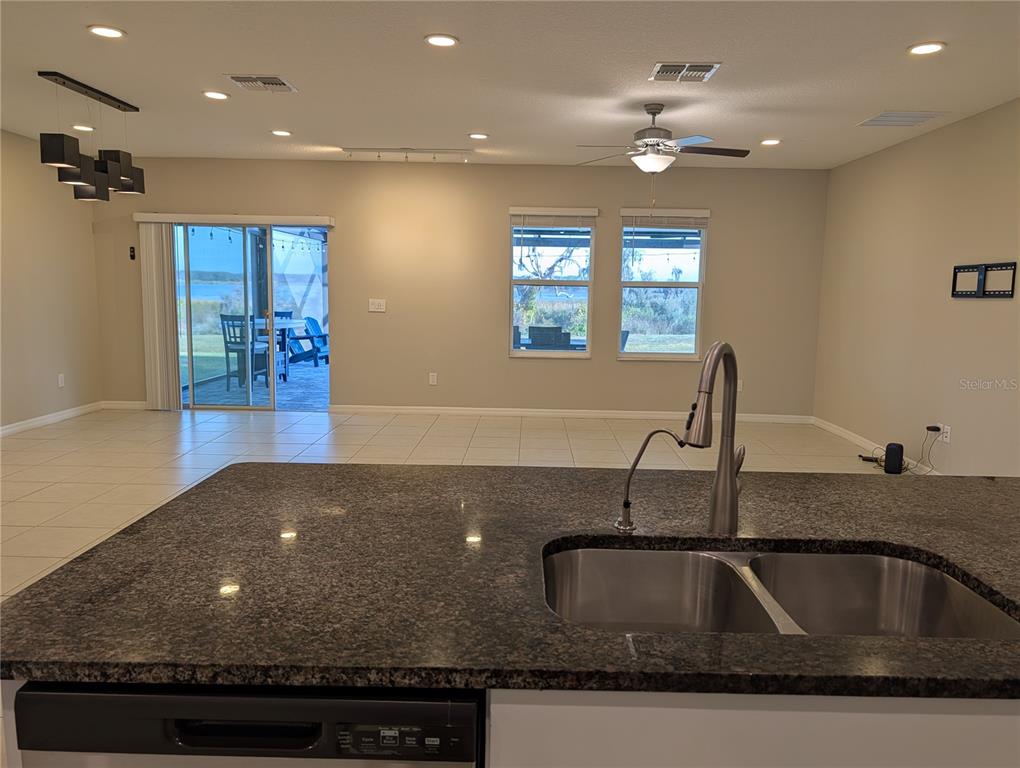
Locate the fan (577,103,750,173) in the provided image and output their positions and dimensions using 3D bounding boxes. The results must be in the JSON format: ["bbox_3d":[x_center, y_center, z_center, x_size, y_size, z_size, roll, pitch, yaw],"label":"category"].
[{"bbox_3d":[1.038,-1.726,4.994,1.280,0.469,1.280,1,8,1],"label":"fan"}]

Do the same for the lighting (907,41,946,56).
[{"bbox_3d":[2.220,-1.781,3.766,0.195,0.030,0.195,1,7,1],"label":"lighting"}]

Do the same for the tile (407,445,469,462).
[{"bbox_3d":[-0.607,0.600,6.053,0.457,0.010,0.457,1,8,1],"label":"tile"}]

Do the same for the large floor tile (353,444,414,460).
[{"bbox_3d":[-1.067,0.590,6.064,0.457,0.010,0.457,1,8,1],"label":"large floor tile"}]

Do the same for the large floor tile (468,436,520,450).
[{"bbox_3d":[-0.136,0.550,6.494,0.457,0.010,0.457,1,8,1],"label":"large floor tile"}]

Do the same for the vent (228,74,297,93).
[{"bbox_3d":[-1.632,-1.974,4.657,0.370,0.025,0.365,1,7,1],"label":"vent"}]

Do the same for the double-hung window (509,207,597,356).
[{"bbox_3d":[0.445,-1.074,7.602,0.930,1.575,0.110,1,7,1],"label":"double-hung window"}]

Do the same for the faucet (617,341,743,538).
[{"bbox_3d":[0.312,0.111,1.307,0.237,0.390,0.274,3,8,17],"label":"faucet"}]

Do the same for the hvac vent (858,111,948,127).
[{"bbox_3d":[2.898,-1.951,5.250,0.455,0.020,0.450,1,8,1],"label":"hvac vent"}]

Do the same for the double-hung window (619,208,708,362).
[{"bbox_3d":[1.631,-1.067,7.603,0.900,1.556,0.100,1,8,1],"label":"double-hung window"}]

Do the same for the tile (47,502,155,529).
[{"bbox_3d":[-2.492,0.802,4.292,0.457,0.010,0.457,1,8,1],"label":"tile"}]

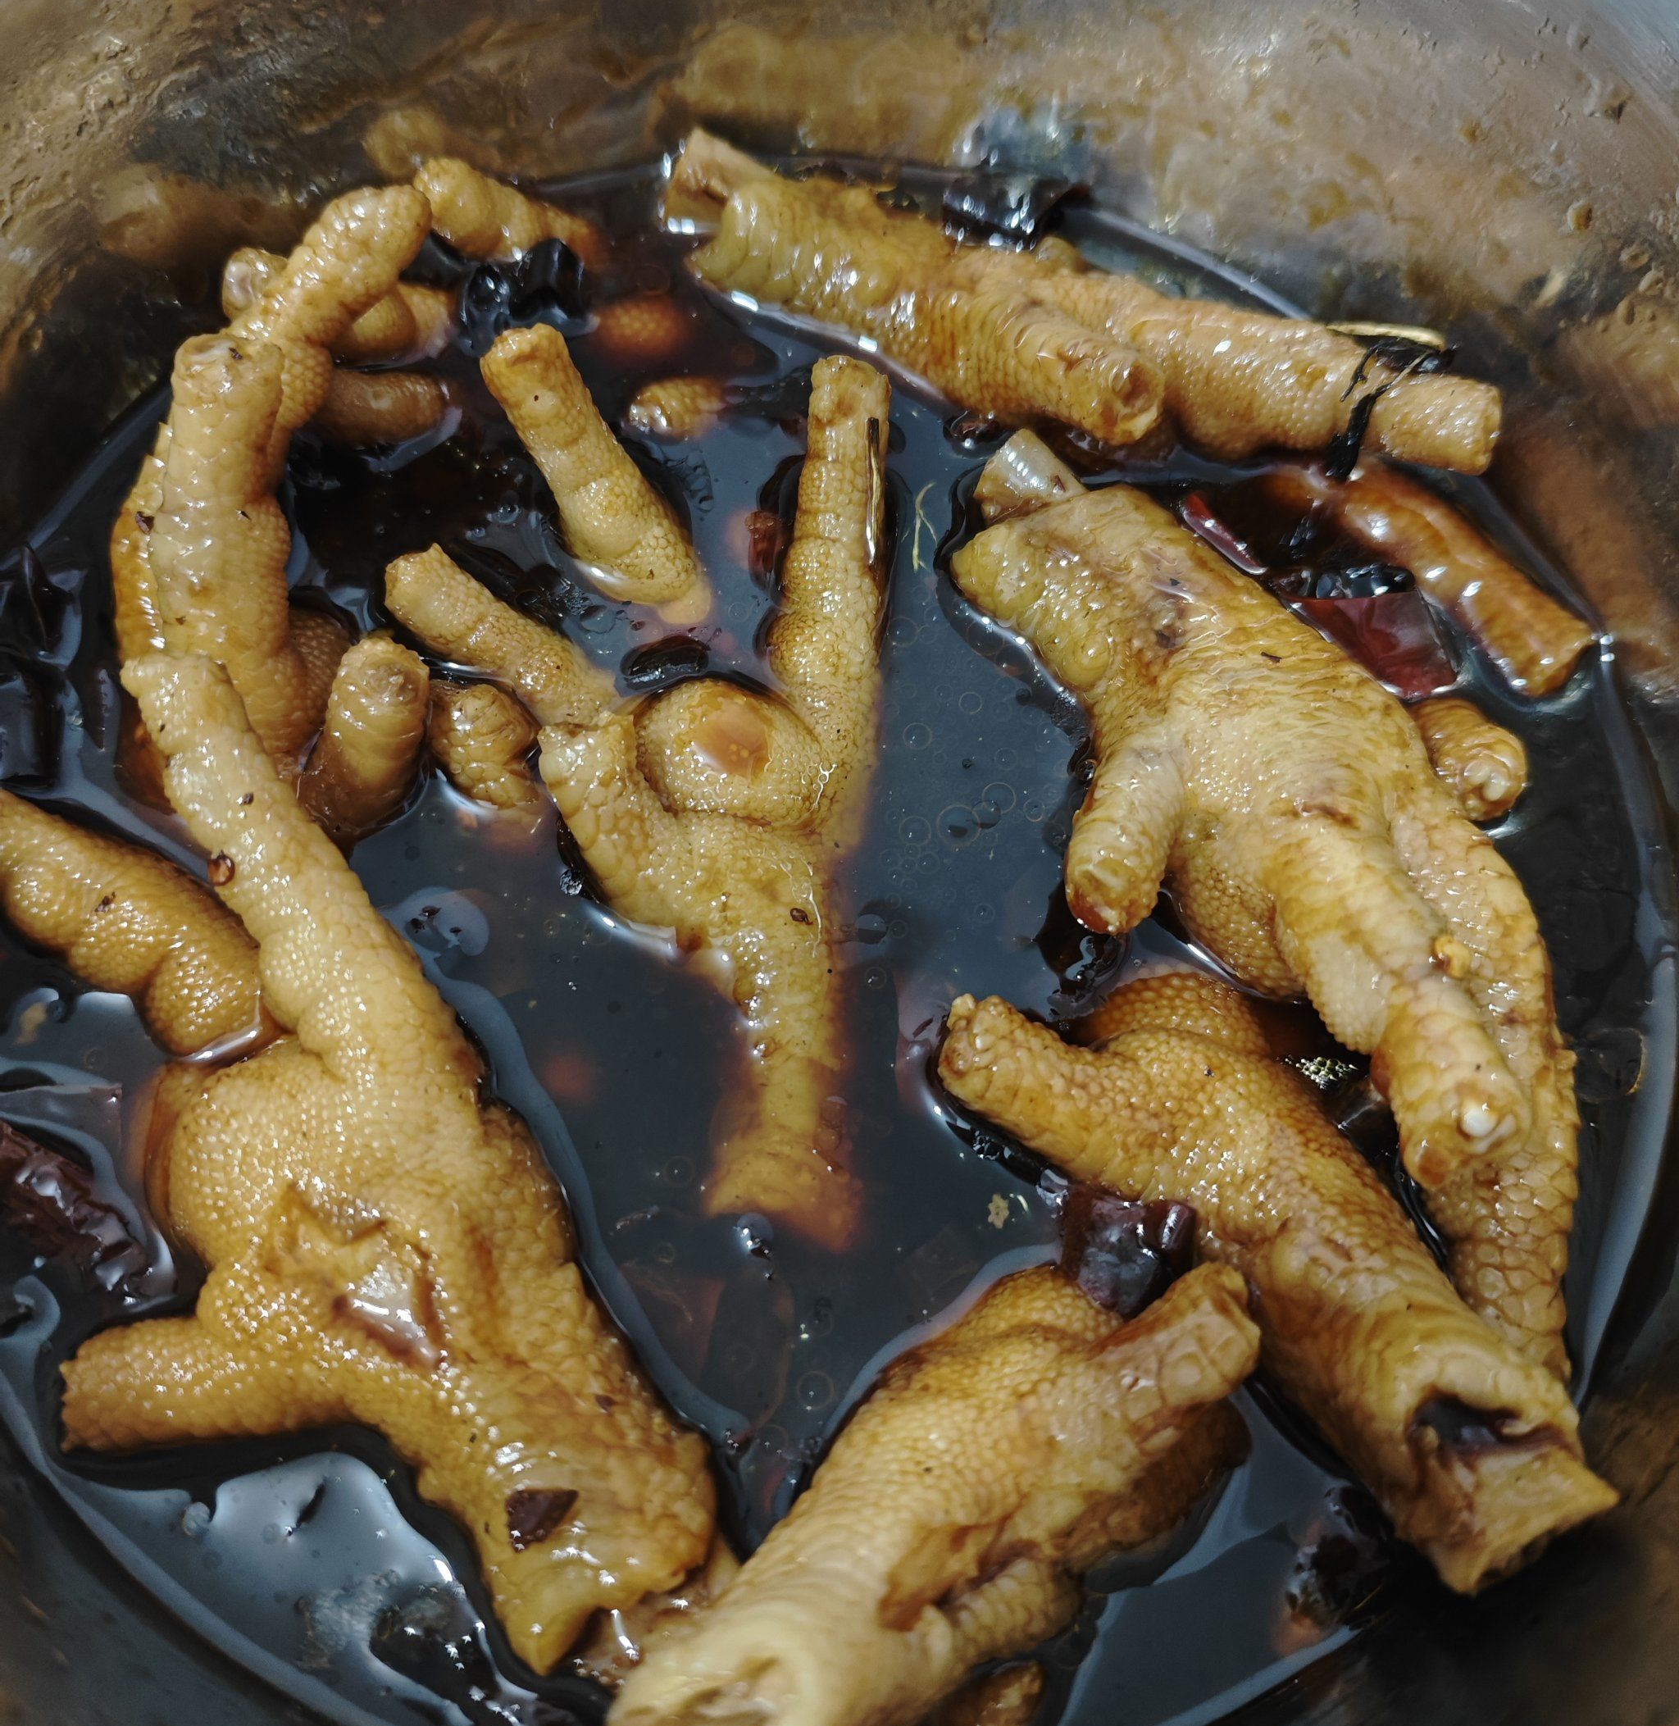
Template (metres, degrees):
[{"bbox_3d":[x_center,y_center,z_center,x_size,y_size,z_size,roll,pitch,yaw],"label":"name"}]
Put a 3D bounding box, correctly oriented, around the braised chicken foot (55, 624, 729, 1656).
[{"bbox_3d":[-0.058,0.034,0.161,0.052,0.036,0.114,-26,71,-12],"label":"braised chicken foot"}]

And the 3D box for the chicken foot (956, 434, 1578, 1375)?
[{"bbox_3d":[0.053,-0.002,0.179,0.053,0.036,0.122,-25,70,-12],"label":"chicken foot"}]

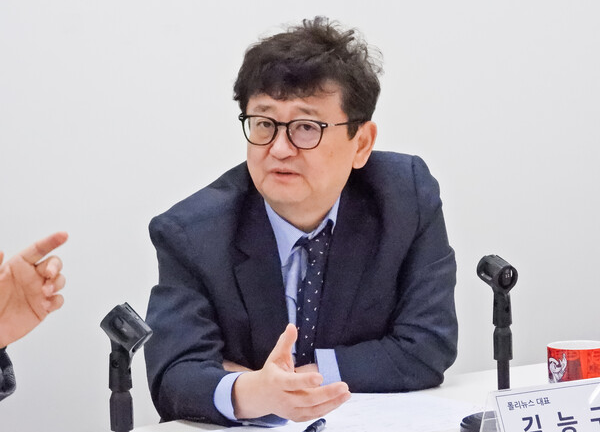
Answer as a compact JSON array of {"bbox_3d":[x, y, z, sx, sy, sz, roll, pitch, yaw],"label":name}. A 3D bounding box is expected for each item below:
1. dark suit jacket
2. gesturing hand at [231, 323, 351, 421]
[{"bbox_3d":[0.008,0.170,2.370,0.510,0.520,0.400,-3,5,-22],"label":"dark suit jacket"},{"bbox_3d":[-0.012,0.203,2.120,0.168,0.122,0.090,2,6,37],"label":"gesturing hand"}]

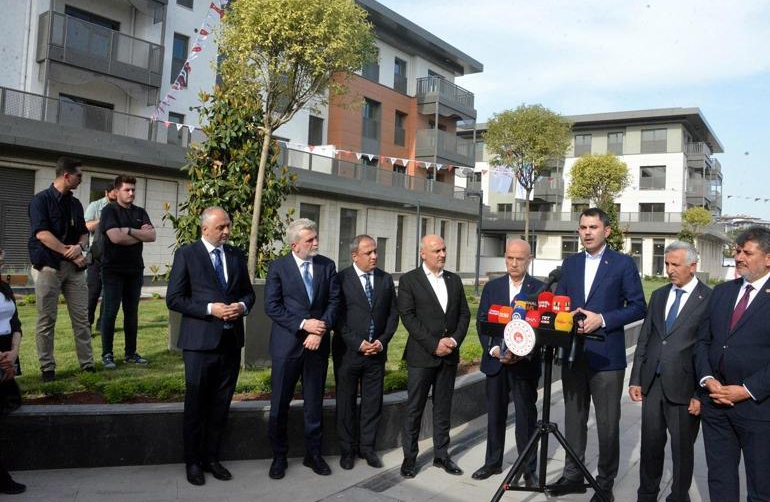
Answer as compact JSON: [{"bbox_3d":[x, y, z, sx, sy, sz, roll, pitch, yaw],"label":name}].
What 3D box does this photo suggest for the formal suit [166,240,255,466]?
[{"bbox_3d":[-1.121,0.659,3.850,0.560,1.440,0.380,2,0,-40],"label":"formal suit"}]

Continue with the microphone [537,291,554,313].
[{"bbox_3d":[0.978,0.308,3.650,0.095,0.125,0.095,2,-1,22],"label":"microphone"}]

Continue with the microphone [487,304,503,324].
[{"bbox_3d":[0.661,0.382,3.600,0.090,0.115,0.090,2,0,21],"label":"microphone"}]

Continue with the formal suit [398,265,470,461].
[{"bbox_3d":[0.351,0.795,4.250,0.530,1.410,0.360,2,-1,-19],"label":"formal suit"}]

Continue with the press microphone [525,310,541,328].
[{"bbox_3d":[0.854,0.391,3.470,0.090,0.120,0.090,2,0,21],"label":"press microphone"}]

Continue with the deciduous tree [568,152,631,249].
[{"bbox_3d":[5.858,-1.081,16.400,1.700,3.250,1.700,2,-1,37],"label":"deciduous tree"}]

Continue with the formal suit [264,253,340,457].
[{"bbox_3d":[-0.571,0.724,4.150,0.540,1.430,0.360,2,-1,-25],"label":"formal suit"}]

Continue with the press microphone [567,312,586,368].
[{"bbox_3d":[1.144,0.535,3.580,0.075,0.310,0.085,8,-6,24],"label":"press microphone"}]

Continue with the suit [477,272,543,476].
[{"bbox_3d":[0.883,0.855,4.180,0.520,1.430,0.360,2,-1,14],"label":"suit"}]

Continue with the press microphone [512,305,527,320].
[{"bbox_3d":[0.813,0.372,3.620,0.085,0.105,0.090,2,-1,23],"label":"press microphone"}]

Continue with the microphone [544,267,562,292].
[{"bbox_3d":[0.982,0.172,3.500,0.070,0.180,0.070,13,-25,17],"label":"microphone"}]

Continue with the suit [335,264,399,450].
[{"bbox_3d":[-0.136,0.779,4.300,0.500,1.350,0.340,2,0,-25],"label":"suit"}]

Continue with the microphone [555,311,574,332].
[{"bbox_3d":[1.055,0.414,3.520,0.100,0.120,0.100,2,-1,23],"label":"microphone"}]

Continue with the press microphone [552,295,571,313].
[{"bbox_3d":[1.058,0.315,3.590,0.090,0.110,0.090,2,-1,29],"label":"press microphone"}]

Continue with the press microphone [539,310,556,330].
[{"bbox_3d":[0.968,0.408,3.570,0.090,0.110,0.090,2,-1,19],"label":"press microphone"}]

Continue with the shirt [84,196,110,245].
[{"bbox_3d":[-3.342,-0.326,7.100,0.500,0.660,0.320,2,0,-45],"label":"shirt"}]

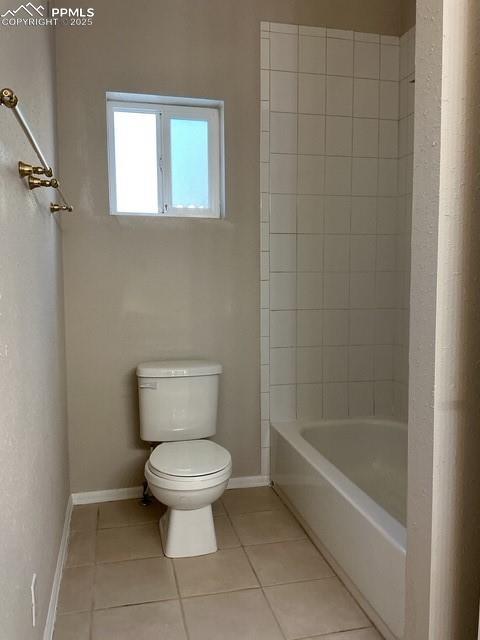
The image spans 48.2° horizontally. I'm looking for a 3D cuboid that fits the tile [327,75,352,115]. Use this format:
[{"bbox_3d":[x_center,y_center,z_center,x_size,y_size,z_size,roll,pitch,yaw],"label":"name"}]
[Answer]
[{"bbox_3d":[0.532,-1.196,2.873,0.152,0.203,0.010,-1,5,-12],"label":"tile"}]

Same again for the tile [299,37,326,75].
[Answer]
[{"bbox_3d":[0.374,-1.373,2.780,0.152,0.188,0.010,-2,6,-13],"label":"tile"}]

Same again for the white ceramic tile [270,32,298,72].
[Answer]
[{"bbox_3d":[0.223,-1.359,2.729,0.150,0.185,0.010,-2,6,-13],"label":"white ceramic tile"}]

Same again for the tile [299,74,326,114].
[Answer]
[{"bbox_3d":[0.383,-1.194,2.842,0.152,0.203,0.010,-1,5,-12],"label":"tile"}]

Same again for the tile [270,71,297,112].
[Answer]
[{"bbox_3d":[0.227,-1.171,2.768,0.152,0.203,0.010,-2,6,-14],"label":"tile"}]

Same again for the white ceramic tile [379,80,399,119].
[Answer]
[{"bbox_3d":[0.810,-1.204,2.932,0.120,0.203,0.010,-1,5,-12],"label":"white ceramic tile"}]

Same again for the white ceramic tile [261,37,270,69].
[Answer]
[{"bbox_3d":[0.128,-1.345,2.727,0.046,0.150,0.010,-2,6,-14],"label":"white ceramic tile"}]

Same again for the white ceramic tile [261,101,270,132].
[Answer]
[{"bbox_3d":[0.129,-1.045,2.760,0.049,0.150,0.010,-2,6,-13],"label":"white ceramic tile"}]

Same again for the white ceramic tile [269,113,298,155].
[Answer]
[{"bbox_3d":[0.228,-0.967,2.788,0.152,0.203,0.010,-2,6,-14],"label":"white ceramic tile"}]

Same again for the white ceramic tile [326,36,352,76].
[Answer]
[{"bbox_3d":[0.528,-1.401,2.854,0.152,0.198,0.010,-1,5,-12],"label":"white ceramic tile"}]

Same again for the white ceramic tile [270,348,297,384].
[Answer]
[{"bbox_3d":[0.234,0.257,2.908,0.152,0.203,0.010,-2,6,-14],"label":"white ceramic tile"}]

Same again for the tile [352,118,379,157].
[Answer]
[{"bbox_3d":[0.669,-0.974,2.873,0.150,0.201,0.010,-2,6,-13],"label":"tile"}]

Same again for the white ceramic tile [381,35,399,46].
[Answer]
[{"bbox_3d":[0.806,-1.498,2.875,0.117,0.046,0.010,-2,6,-13],"label":"white ceramic tile"}]

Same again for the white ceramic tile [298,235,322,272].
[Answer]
[{"bbox_3d":[0.380,-0.361,2.883,0.151,0.202,0.009,-1,5,-13],"label":"white ceramic tile"}]

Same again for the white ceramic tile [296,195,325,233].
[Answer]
[{"bbox_3d":[0.374,-0.562,2.841,0.150,0.201,0.010,-2,6,-13],"label":"white ceramic tile"}]

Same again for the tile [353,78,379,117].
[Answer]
[{"bbox_3d":[0.668,-1.177,2.853,0.150,0.201,0.010,-2,6,-13],"label":"tile"}]

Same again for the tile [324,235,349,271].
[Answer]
[{"bbox_3d":[0.524,-0.363,2.895,0.150,0.201,0.010,-2,6,-13],"label":"tile"}]

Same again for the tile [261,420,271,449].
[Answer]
[{"bbox_3d":[0.137,0.622,2.933,0.049,0.151,0.010,-2,6,-13],"label":"tile"}]

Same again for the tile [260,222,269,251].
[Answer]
[{"bbox_3d":[0.132,-0.437,2.819,0.050,0.151,0.009,-1,5,-13],"label":"tile"}]

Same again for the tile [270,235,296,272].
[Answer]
[{"bbox_3d":[0.233,-0.358,2.886,0.152,0.203,0.010,-1,5,-12],"label":"tile"}]

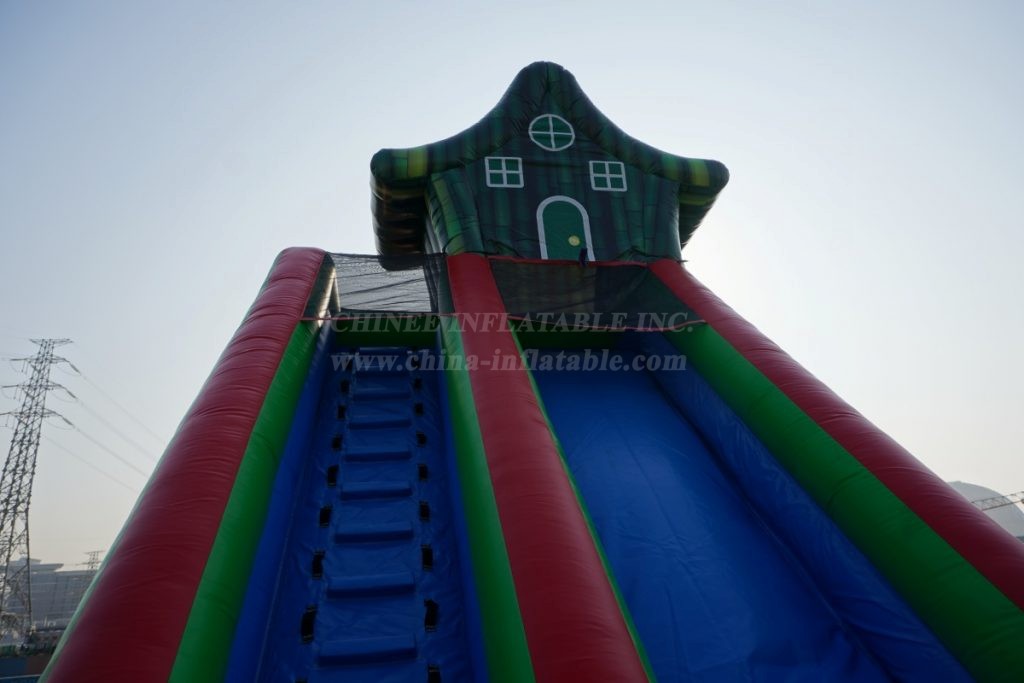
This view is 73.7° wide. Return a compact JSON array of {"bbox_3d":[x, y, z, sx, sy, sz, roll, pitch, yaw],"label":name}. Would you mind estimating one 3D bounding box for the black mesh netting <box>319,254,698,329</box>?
[{"bbox_3d":[-0.127,-0.501,6.334,3.248,1.334,1.160,-1,-22,-8],"label":"black mesh netting"}]

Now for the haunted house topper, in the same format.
[{"bbox_3d":[0.328,-1.631,8.184,3.860,2.530,2.000,0,-21,-9],"label":"haunted house topper"}]

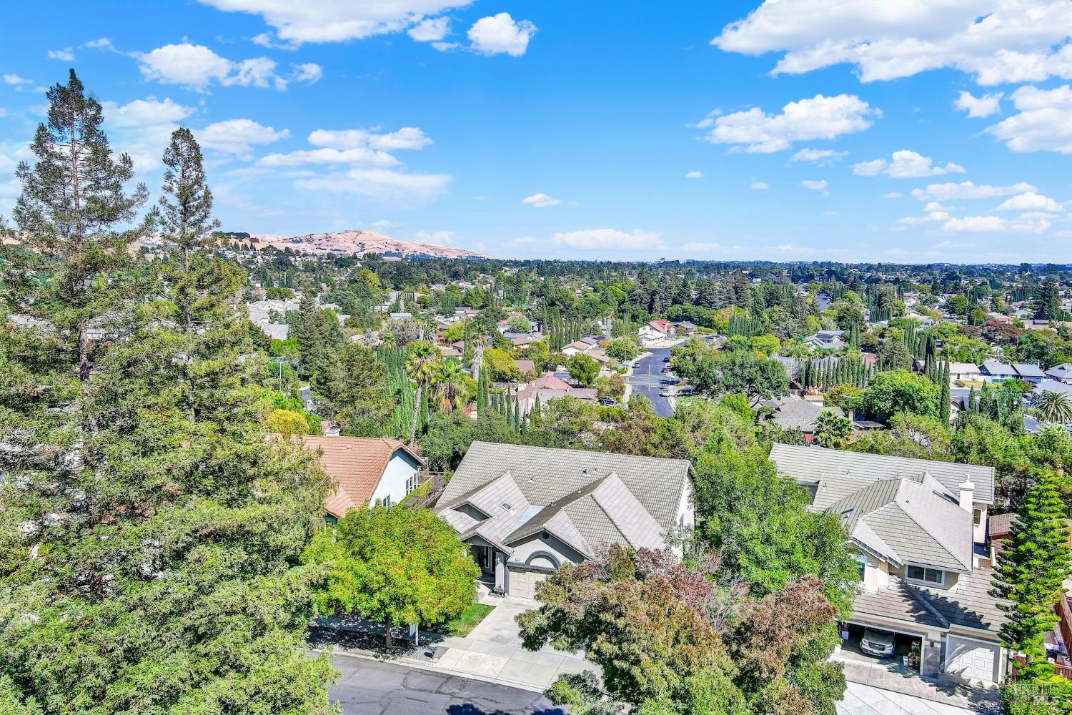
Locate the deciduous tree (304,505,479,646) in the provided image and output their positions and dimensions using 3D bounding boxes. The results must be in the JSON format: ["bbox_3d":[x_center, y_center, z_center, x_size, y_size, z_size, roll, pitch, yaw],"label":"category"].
[{"bbox_3d":[-9.060,13.651,52.930,10.400,8.500,10.400,0,6,0],"label":"deciduous tree"}]

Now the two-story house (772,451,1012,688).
[{"bbox_3d":[22.962,12.030,59.112,17.217,7.718,25.034,4,7,28],"label":"two-story house"}]

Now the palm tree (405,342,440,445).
[{"bbox_3d":[-16.692,7.296,123.056,4.900,19.207,4.900,0,6,0],"label":"palm tree"}]

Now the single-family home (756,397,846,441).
[{"bbox_3d":[48.616,12.205,164.235,16.500,5.300,18.500,1,6,7],"label":"single-family home"}]

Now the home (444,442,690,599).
[{"bbox_3d":[0.983,12.160,70.013,20.164,6.787,22.426,3,7,22],"label":"home"}]

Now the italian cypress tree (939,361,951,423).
[{"bbox_3d":[89.305,8.261,188.360,2.450,14.400,2.450,3,7,25],"label":"italian cypress tree"}]

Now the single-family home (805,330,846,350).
[{"bbox_3d":[121.088,-6.839,363.250,16.300,7.000,13.500,1,6,4],"label":"single-family home"}]

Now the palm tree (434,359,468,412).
[{"bbox_3d":[-12.486,8.656,125.931,5.000,16.930,5.000,0,6,0],"label":"palm tree"}]

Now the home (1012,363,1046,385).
[{"bbox_3d":[152.261,4.901,266.822,8.000,5.300,13.500,2,6,12],"label":"home"}]

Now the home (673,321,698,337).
[{"bbox_3d":[76.338,-15.075,438.979,14.000,5.700,13.000,2,6,12],"label":"home"}]

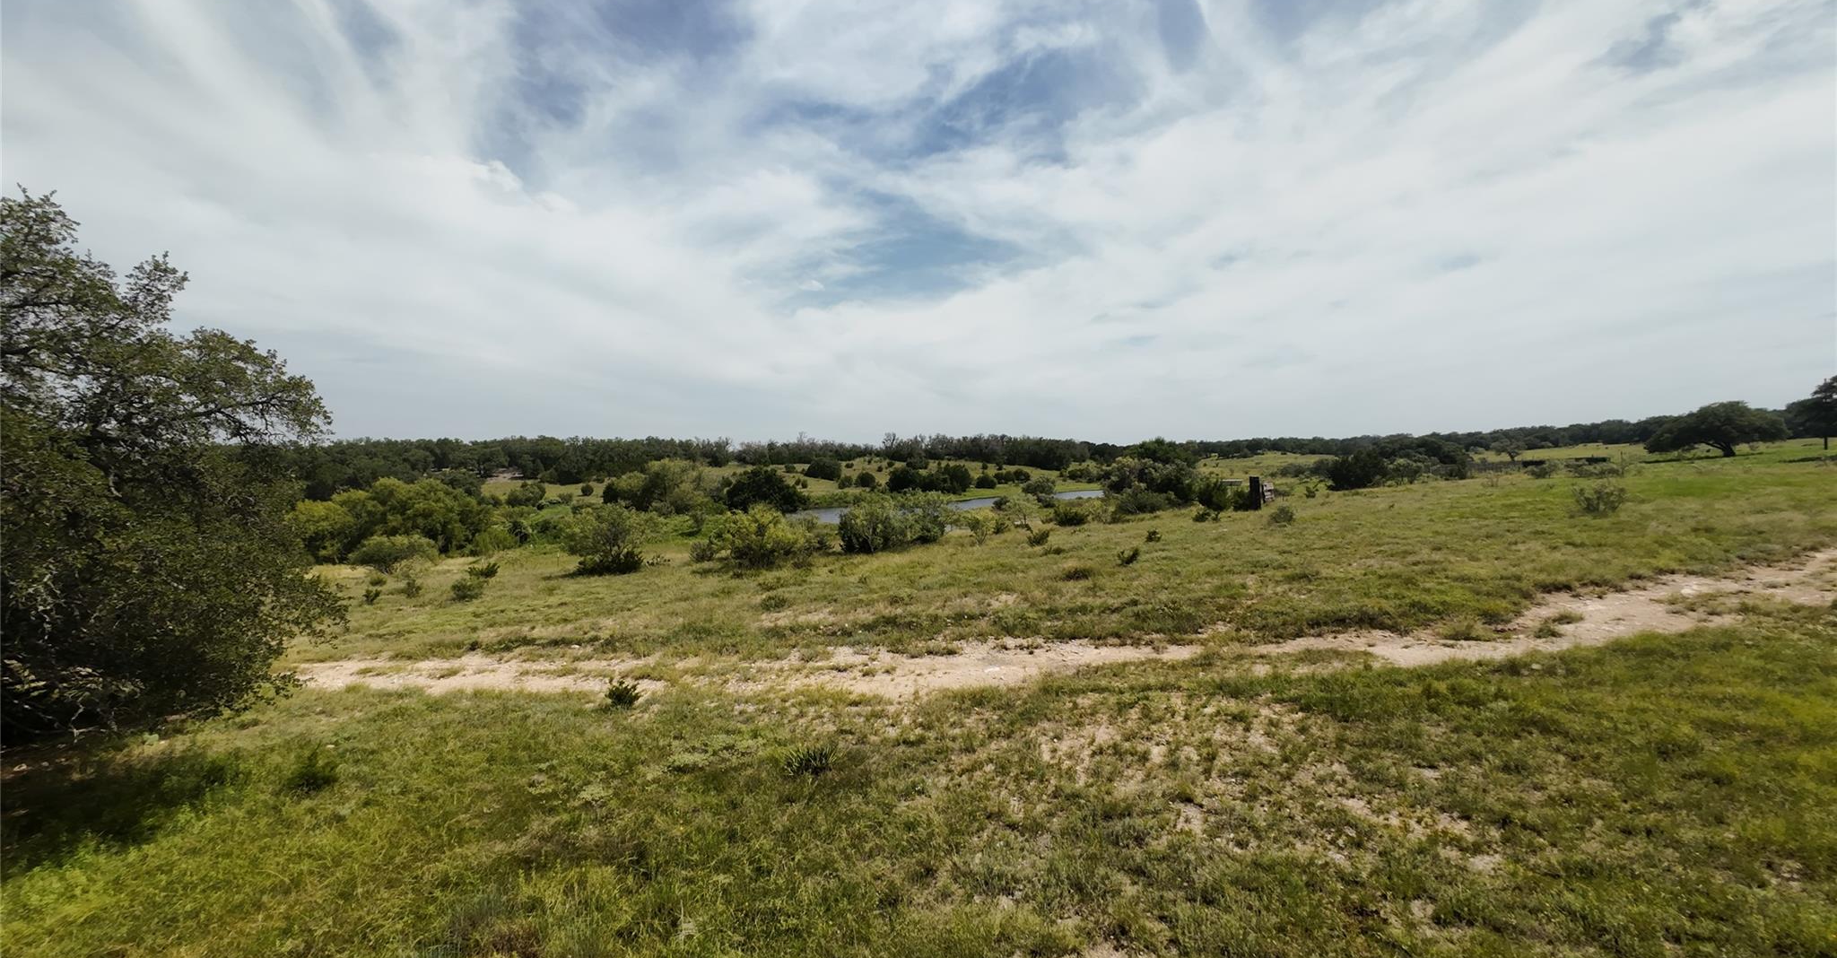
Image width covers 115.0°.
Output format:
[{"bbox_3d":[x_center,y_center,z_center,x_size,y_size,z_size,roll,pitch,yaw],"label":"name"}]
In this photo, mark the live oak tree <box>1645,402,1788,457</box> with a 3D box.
[{"bbox_3d":[93.760,-5.800,69.000,10.030,6.800,10.340,-3,3,-36],"label":"live oak tree"}]

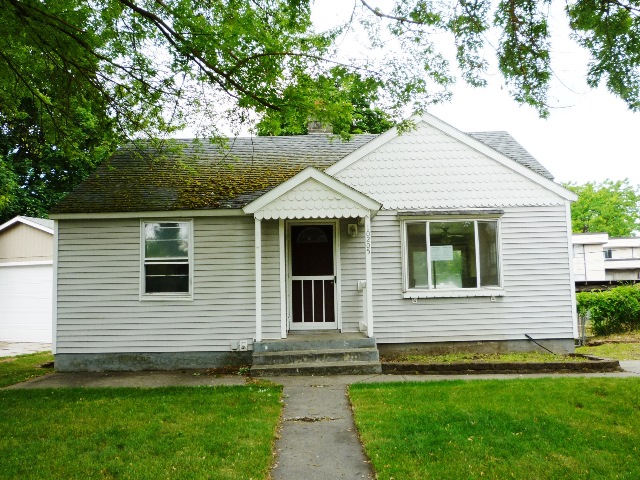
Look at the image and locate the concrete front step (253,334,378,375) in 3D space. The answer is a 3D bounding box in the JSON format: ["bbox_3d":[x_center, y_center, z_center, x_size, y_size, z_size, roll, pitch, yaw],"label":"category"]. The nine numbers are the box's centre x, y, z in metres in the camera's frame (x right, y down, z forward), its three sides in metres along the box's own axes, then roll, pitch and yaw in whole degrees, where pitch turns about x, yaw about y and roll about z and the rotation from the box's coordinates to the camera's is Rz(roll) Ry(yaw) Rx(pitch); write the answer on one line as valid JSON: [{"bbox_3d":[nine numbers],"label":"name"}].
[{"bbox_3d":[-0.062,1.938,9.206,2.035,0.498,1.670,-1,-5,0],"label":"concrete front step"}]

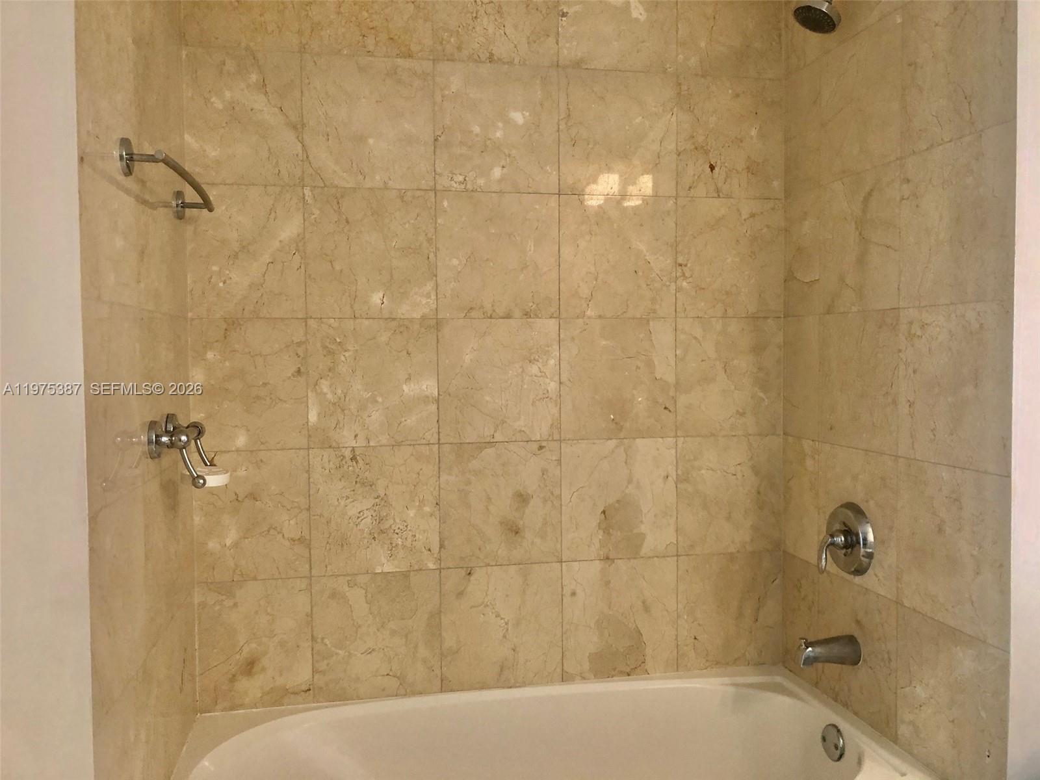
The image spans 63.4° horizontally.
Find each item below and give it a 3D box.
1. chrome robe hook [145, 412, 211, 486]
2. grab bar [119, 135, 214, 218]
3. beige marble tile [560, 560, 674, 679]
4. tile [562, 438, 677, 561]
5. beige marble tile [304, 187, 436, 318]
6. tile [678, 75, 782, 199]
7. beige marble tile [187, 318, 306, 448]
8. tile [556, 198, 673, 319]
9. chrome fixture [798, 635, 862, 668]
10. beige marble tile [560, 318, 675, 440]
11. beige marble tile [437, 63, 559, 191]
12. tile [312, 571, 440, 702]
[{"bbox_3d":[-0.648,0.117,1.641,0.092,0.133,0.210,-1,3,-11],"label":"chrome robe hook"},{"bbox_3d":[-0.663,-0.396,1.629,0.079,0.063,0.500,-1,3,-11],"label":"grab bar"},{"bbox_3d":[0.256,0.581,2.148,0.305,0.304,0.012,-1,3,-11],"label":"beige marble tile"},{"bbox_3d":[0.253,0.277,2.137,0.303,0.303,0.010,-1,3,-11],"label":"tile"},{"bbox_3d":[-0.351,-0.322,1.992,0.303,0.303,0.010,-1,3,-11],"label":"beige marble tile"},{"bbox_3d":[0.541,-0.646,2.164,0.292,0.305,0.010,-1,3,-11],"label":"tile"},{"bbox_3d":[-0.625,-0.013,1.952,0.257,0.303,0.010,-1,3,-11],"label":"beige marble tile"},{"bbox_3d":[0.247,-0.333,2.110,0.303,0.303,0.010,-1,3,-11],"label":"tile"},{"bbox_3d":[0.695,0.594,1.904,0.128,0.069,0.063,-1,3,-11],"label":"chrome fixture"},{"bbox_3d":[0.252,-0.028,2.134,0.305,0.305,0.010,-1,3,-11],"label":"beige marble tile"},{"bbox_3d":[-0.056,-0.635,2.050,0.305,0.305,0.014,-1,3,-11],"label":"beige marble tile"},{"bbox_3d":[-0.345,0.595,2.043,0.305,0.305,0.010,-1,3,-11],"label":"tile"}]

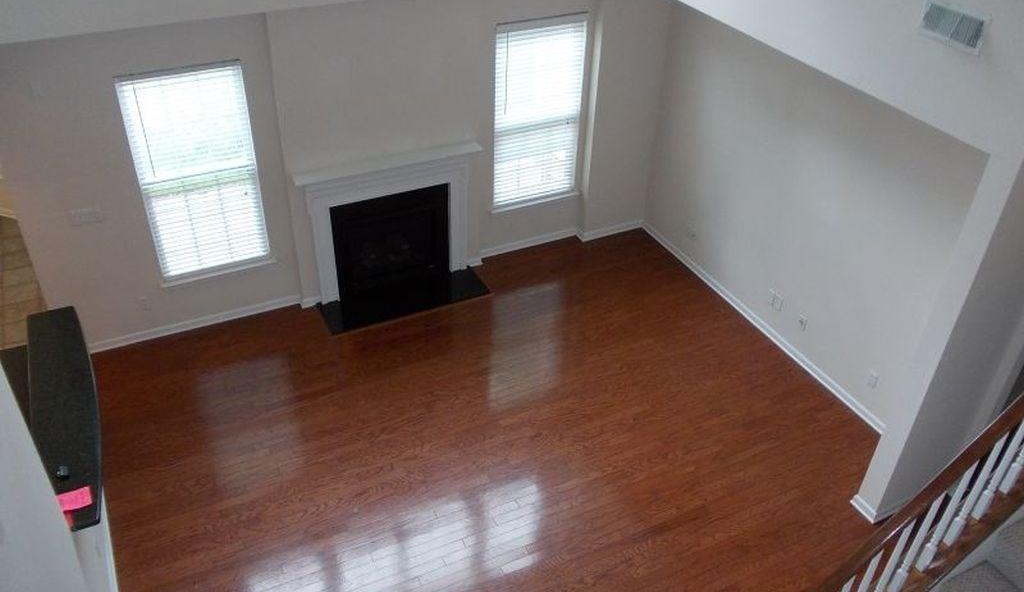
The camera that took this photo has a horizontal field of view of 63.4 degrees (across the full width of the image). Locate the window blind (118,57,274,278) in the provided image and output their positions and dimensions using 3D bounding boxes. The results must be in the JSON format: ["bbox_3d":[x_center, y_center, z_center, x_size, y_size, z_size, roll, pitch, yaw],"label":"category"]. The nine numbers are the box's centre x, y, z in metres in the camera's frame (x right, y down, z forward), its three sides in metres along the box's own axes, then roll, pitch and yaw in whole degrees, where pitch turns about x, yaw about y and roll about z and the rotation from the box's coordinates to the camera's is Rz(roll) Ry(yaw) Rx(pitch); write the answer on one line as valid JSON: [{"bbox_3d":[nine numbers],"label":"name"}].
[{"bbox_3d":[-2.527,-0.984,6.724,0.907,1.735,0.051,-15,39,-21],"label":"window blind"}]

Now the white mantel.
[{"bbox_3d":[-1.076,-0.601,7.554,1.660,1.376,0.205,-15,39,-21],"label":"white mantel"}]

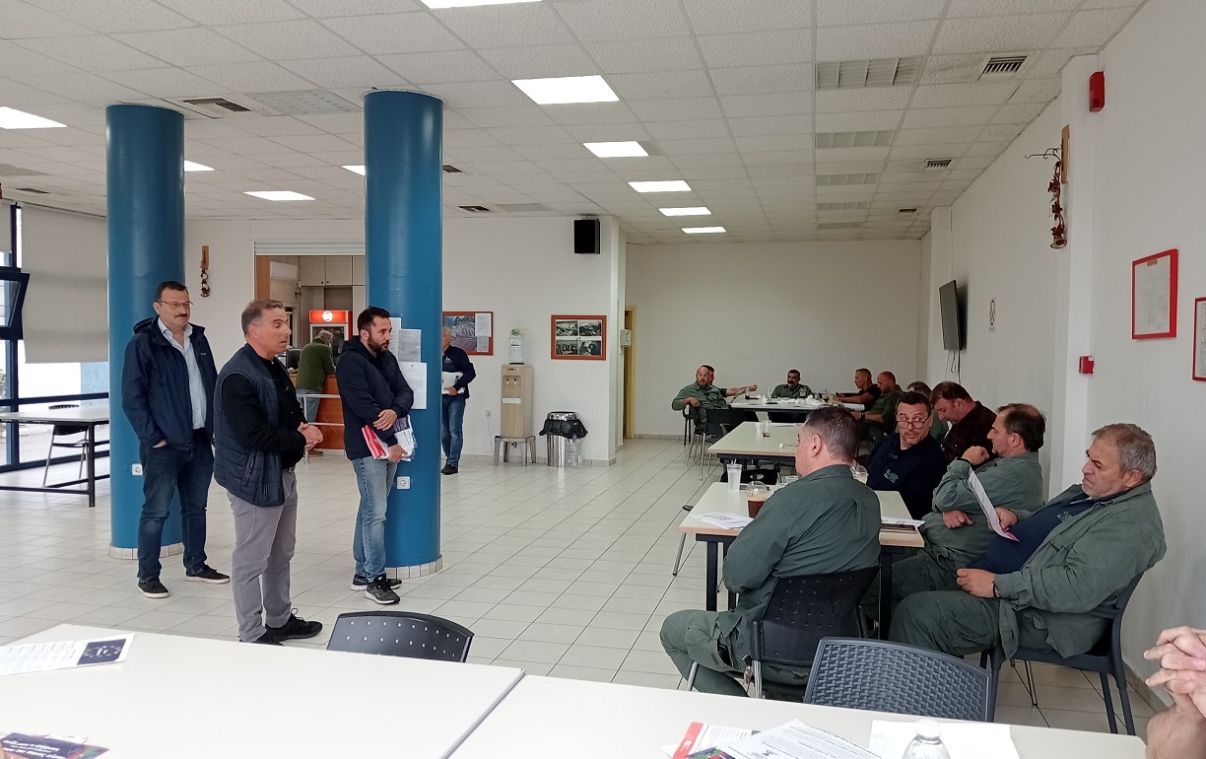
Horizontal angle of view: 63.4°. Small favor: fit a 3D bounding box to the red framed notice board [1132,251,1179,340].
[{"bbox_3d":[2.405,-0.357,4.263,0.025,0.360,0.520,1,2,12],"label":"red framed notice board"}]

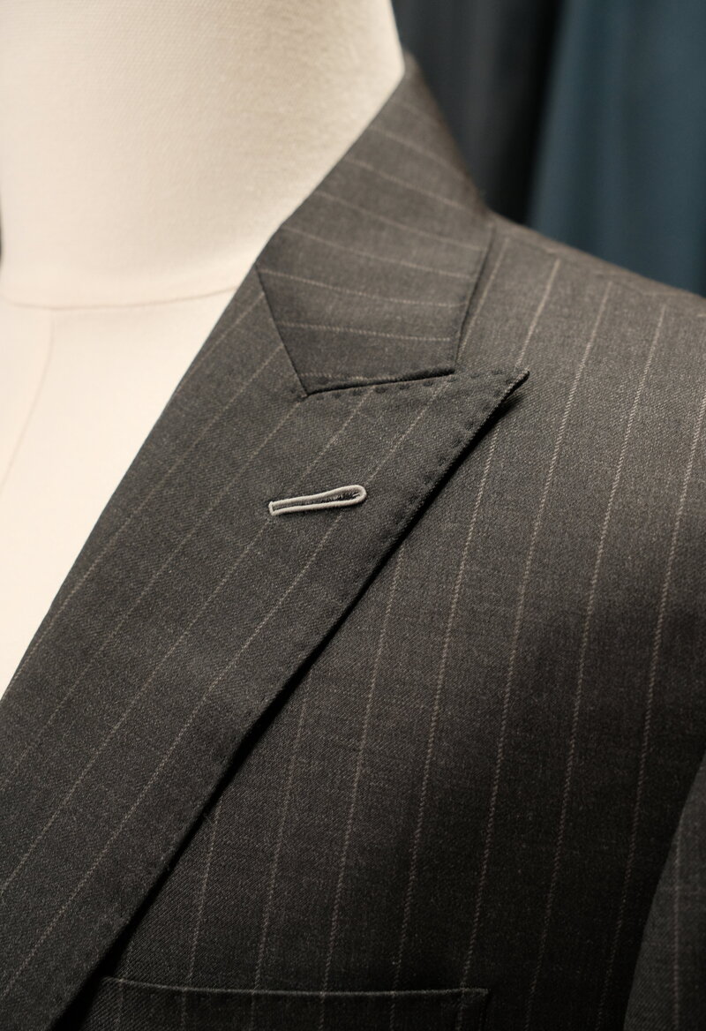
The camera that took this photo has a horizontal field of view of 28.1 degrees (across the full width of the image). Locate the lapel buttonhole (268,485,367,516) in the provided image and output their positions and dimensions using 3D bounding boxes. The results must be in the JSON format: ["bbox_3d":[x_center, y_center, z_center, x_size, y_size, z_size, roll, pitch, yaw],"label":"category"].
[{"bbox_3d":[-0.010,-0.004,0.380,0.028,0.005,0.002,-10,-21,19],"label":"lapel buttonhole"}]

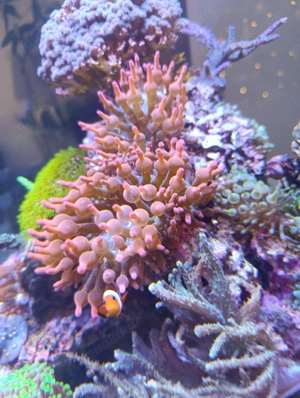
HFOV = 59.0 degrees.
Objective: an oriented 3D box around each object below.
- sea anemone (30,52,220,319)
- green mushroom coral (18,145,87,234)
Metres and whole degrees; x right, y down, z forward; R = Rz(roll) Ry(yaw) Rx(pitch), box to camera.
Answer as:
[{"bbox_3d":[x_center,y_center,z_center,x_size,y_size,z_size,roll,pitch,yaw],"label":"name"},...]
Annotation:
[{"bbox_3d":[-0.031,-0.025,0.400,0.255,0.345,0.180,-1,6,6],"label":"sea anemone"},{"bbox_3d":[-0.163,-0.015,0.485,0.140,0.155,0.130,-1,6,6],"label":"green mushroom coral"}]

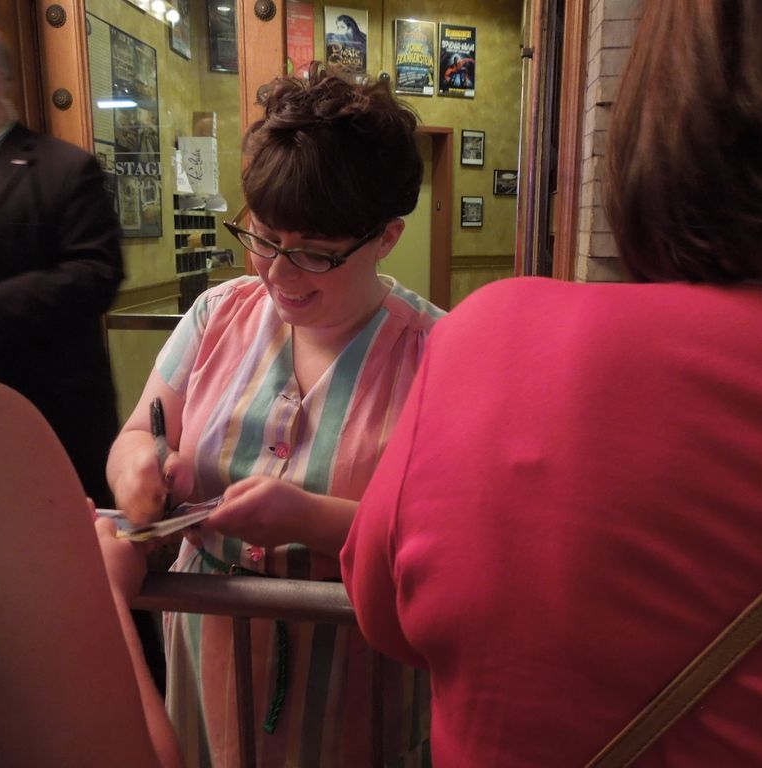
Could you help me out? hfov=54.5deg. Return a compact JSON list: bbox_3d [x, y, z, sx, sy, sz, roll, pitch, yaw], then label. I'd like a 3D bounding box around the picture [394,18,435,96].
[{"bbox_3d":[0.280,-2.685,6.112,0.360,0.575,0.025,-5,13,-23],"label":"picture"}]

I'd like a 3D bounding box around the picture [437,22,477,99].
[{"bbox_3d":[0.646,-2.730,6.269,0.360,0.575,0.025,-5,13,-23],"label":"picture"}]

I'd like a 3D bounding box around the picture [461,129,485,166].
[{"bbox_3d":[0.807,-2.067,6.486,0.228,0.290,0.025,-5,13,-23],"label":"picture"}]

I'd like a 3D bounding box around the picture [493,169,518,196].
[{"bbox_3d":[1.133,-1.817,6.688,0.267,0.215,0.025,-5,13,-23],"label":"picture"}]

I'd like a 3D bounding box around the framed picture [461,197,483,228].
[{"bbox_3d":[0.812,-1.532,6.604,0.217,0.267,0.025,-5,13,-23],"label":"framed picture"}]

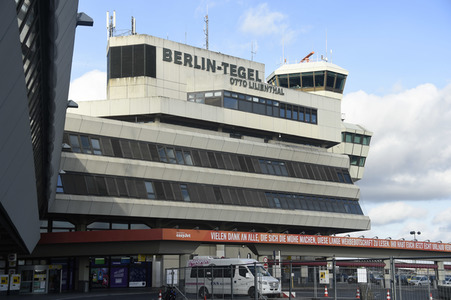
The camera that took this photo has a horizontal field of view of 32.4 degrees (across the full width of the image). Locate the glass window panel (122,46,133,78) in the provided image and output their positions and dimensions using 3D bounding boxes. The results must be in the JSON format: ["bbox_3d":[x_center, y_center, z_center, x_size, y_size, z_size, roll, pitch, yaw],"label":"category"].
[{"bbox_3d":[-11.388,-10.287,90.191,1.191,3.501,0.100,-3,-9,16],"label":"glass window panel"}]

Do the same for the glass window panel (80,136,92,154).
[{"bbox_3d":[-13.176,-0.490,73.250,0.989,1.773,0.100,8,-32,-43],"label":"glass window panel"}]

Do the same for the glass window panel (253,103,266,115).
[{"bbox_3d":[4.232,-5.077,96.047,2.147,1.250,0.100,8,-12,-42],"label":"glass window panel"}]

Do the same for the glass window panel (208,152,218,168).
[{"bbox_3d":[-1.384,1.067,84.202,0.989,1.905,0.100,8,-32,-43],"label":"glass window panel"}]

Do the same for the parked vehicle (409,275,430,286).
[{"bbox_3d":[26.815,18.047,107.000,1.780,1.500,4.250,-7,-11,34],"label":"parked vehicle"}]

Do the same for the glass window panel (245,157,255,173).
[{"bbox_3d":[2.789,1.685,90.203,1.100,2.200,0.100,8,-31,-43],"label":"glass window panel"}]

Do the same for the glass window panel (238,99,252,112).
[{"bbox_3d":[2.312,-5.088,89.962,2.185,1.236,0.100,8,-12,-43],"label":"glass window panel"}]

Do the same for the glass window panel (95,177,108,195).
[{"bbox_3d":[-12.054,3.451,75.442,1.100,2.300,0.100,8,-31,-43],"label":"glass window panel"}]

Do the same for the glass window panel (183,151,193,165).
[{"bbox_3d":[-3.915,0.773,79.956,1.017,1.674,0.100,8,-31,-41],"label":"glass window panel"}]

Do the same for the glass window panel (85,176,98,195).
[{"bbox_3d":[-13.118,3.501,76.270,1.110,1.917,0.100,8,-35,-42],"label":"glass window panel"}]

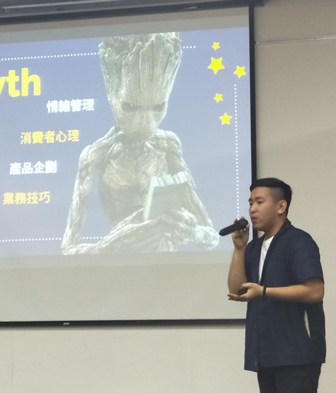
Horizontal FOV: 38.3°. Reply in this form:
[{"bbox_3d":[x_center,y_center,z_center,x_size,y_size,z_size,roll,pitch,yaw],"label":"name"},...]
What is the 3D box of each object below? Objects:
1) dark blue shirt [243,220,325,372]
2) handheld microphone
[{"bbox_3d":[0.570,0.468,2.350,0.310,0.725,0.470,1,-6,-23],"label":"dark blue shirt"},{"bbox_3d":[0.299,0.141,2.210,0.050,0.050,0.210,-6,6,43],"label":"handheld microphone"}]

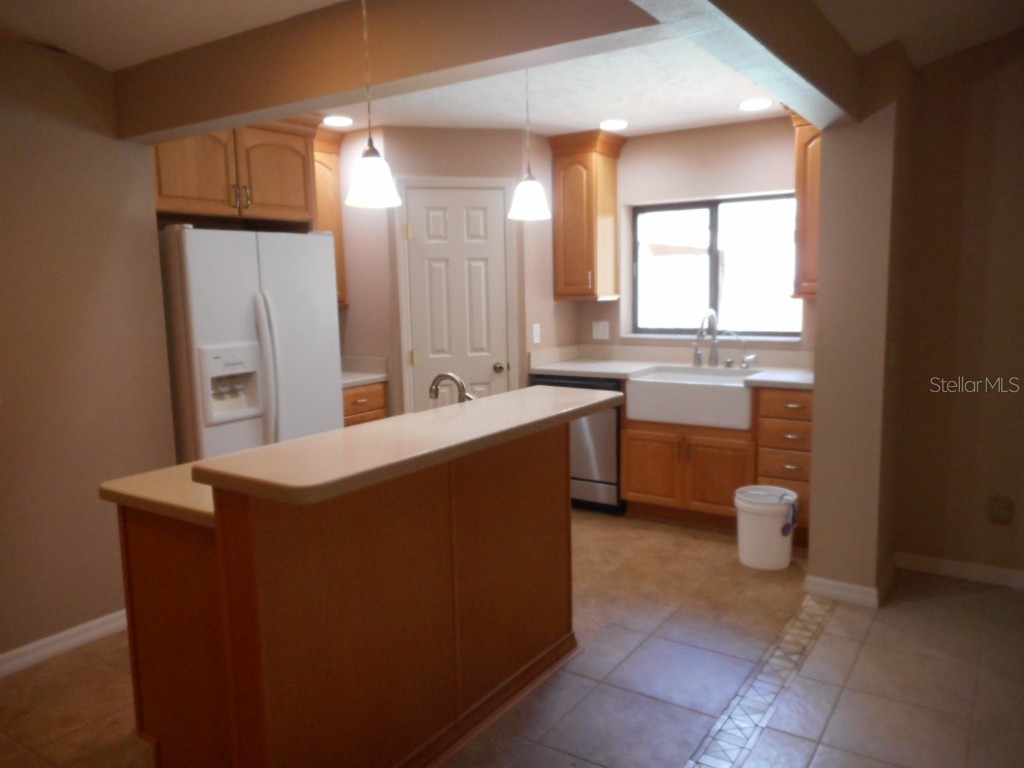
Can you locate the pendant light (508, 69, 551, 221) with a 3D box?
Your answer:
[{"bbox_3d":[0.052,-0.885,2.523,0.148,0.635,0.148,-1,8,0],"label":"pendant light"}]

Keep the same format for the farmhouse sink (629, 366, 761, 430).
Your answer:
[{"bbox_3d":[1.122,0.085,4.424,0.725,0.245,0.520,3,9,33],"label":"farmhouse sink"}]

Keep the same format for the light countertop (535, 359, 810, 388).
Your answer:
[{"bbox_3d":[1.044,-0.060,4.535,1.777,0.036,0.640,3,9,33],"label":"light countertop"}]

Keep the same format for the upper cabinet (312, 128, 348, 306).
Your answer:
[{"bbox_3d":[-1.328,-1.019,4.630,0.350,1.060,0.455,4,9,35],"label":"upper cabinet"}]

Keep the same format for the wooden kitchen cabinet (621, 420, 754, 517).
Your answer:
[{"bbox_3d":[1.165,0.474,4.543,0.786,0.580,0.620,3,9,33],"label":"wooden kitchen cabinet"}]

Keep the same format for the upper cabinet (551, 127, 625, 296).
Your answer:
[{"bbox_3d":[0.500,-1.088,4.905,0.360,1.060,0.360,3,9,33],"label":"upper cabinet"}]

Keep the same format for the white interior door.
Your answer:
[{"bbox_3d":[-0.317,-0.161,4.616,0.610,2.030,0.045,-3,8,-12],"label":"white interior door"}]

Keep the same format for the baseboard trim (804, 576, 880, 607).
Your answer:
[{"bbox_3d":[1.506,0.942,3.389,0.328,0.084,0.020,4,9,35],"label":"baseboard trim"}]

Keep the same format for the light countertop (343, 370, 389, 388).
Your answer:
[{"bbox_3d":[-1.167,-0.005,4.516,0.635,0.036,0.500,3,9,33],"label":"light countertop"}]

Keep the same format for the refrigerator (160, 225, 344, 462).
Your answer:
[{"bbox_3d":[-1.464,0.114,3.868,0.790,1.740,0.875,3,9,33],"label":"refrigerator"}]

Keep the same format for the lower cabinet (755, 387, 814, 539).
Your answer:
[{"bbox_3d":[1.655,0.431,4.179,0.390,0.880,0.600,4,9,35],"label":"lower cabinet"}]

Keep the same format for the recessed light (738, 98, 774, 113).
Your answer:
[{"bbox_3d":[1.337,-1.519,4.061,0.190,0.030,0.190,3,9,33],"label":"recessed light"}]

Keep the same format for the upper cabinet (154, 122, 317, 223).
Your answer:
[{"bbox_3d":[-1.637,-1.135,3.942,0.610,0.535,0.995,4,9,35],"label":"upper cabinet"}]

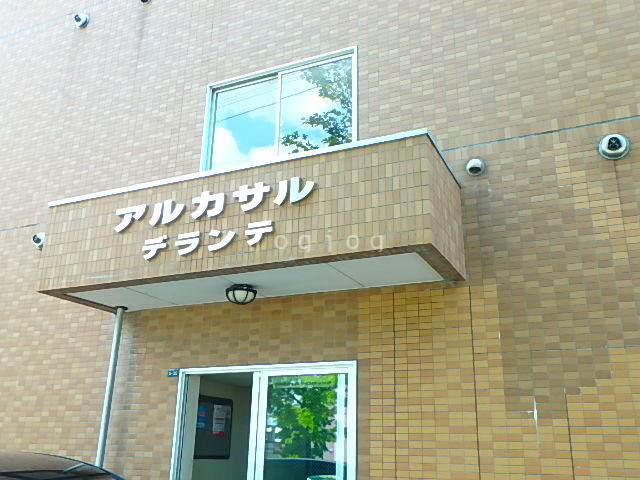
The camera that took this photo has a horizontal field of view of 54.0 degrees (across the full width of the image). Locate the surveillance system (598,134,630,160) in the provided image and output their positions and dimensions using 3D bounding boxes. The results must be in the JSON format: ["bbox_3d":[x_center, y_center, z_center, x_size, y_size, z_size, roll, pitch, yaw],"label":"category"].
[{"bbox_3d":[2.133,-0.696,4.562,0.205,0.205,0.085,-8,-21,24],"label":"surveillance system"}]

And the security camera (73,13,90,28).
[{"bbox_3d":[-2.953,-2.732,7.778,0.205,0.205,0.090,-8,-21,24],"label":"security camera"}]

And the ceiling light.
[{"bbox_3d":[-0.634,0.448,5.057,0.250,0.143,0.250,1,-19,0],"label":"ceiling light"}]

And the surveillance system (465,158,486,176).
[{"bbox_3d":[1.228,-0.588,4.979,0.152,0.152,0.066,-8,-21,24],"label":"surveillance system"}]

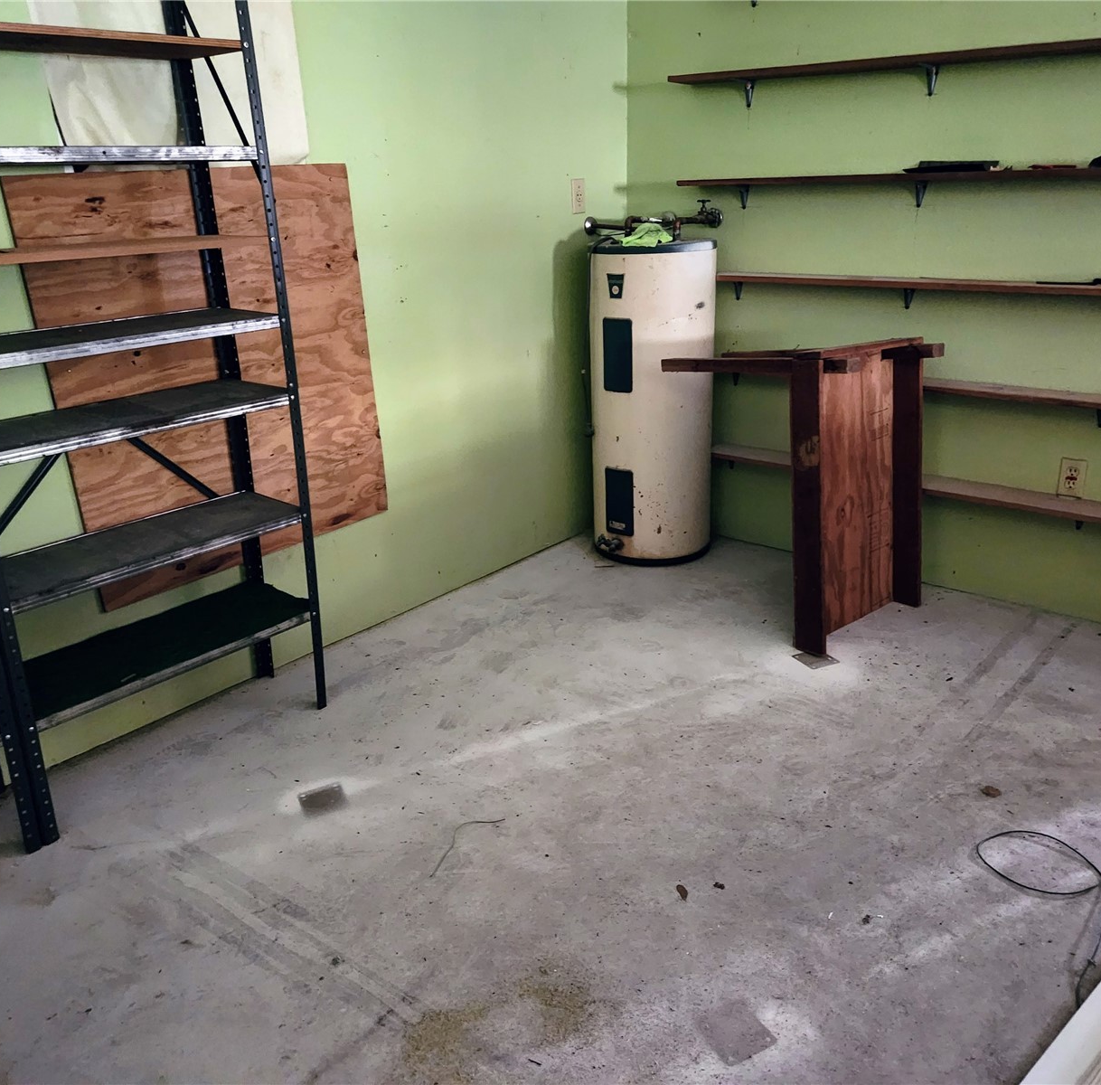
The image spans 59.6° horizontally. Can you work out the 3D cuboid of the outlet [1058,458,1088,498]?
[{"bbox_3d":[1.613,-0.199,2.970,0.071,0.117,0.012,15,25,37],"label":"outlet"}]

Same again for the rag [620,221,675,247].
[{"bbox_3d":[0.332,-1.056,3.302,0.175,0.080,0.190,1,20,6],"label":"rag"}]

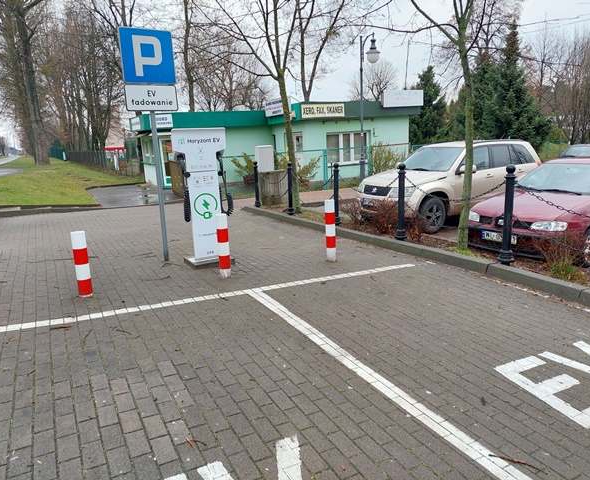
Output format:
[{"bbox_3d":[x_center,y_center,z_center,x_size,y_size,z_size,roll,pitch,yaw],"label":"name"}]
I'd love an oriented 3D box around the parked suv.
[{"bbox_3d":[3.420,-1.282,9.737,4.470,1.695,1.810,-9,13,-30],"label":"parked suv"}]

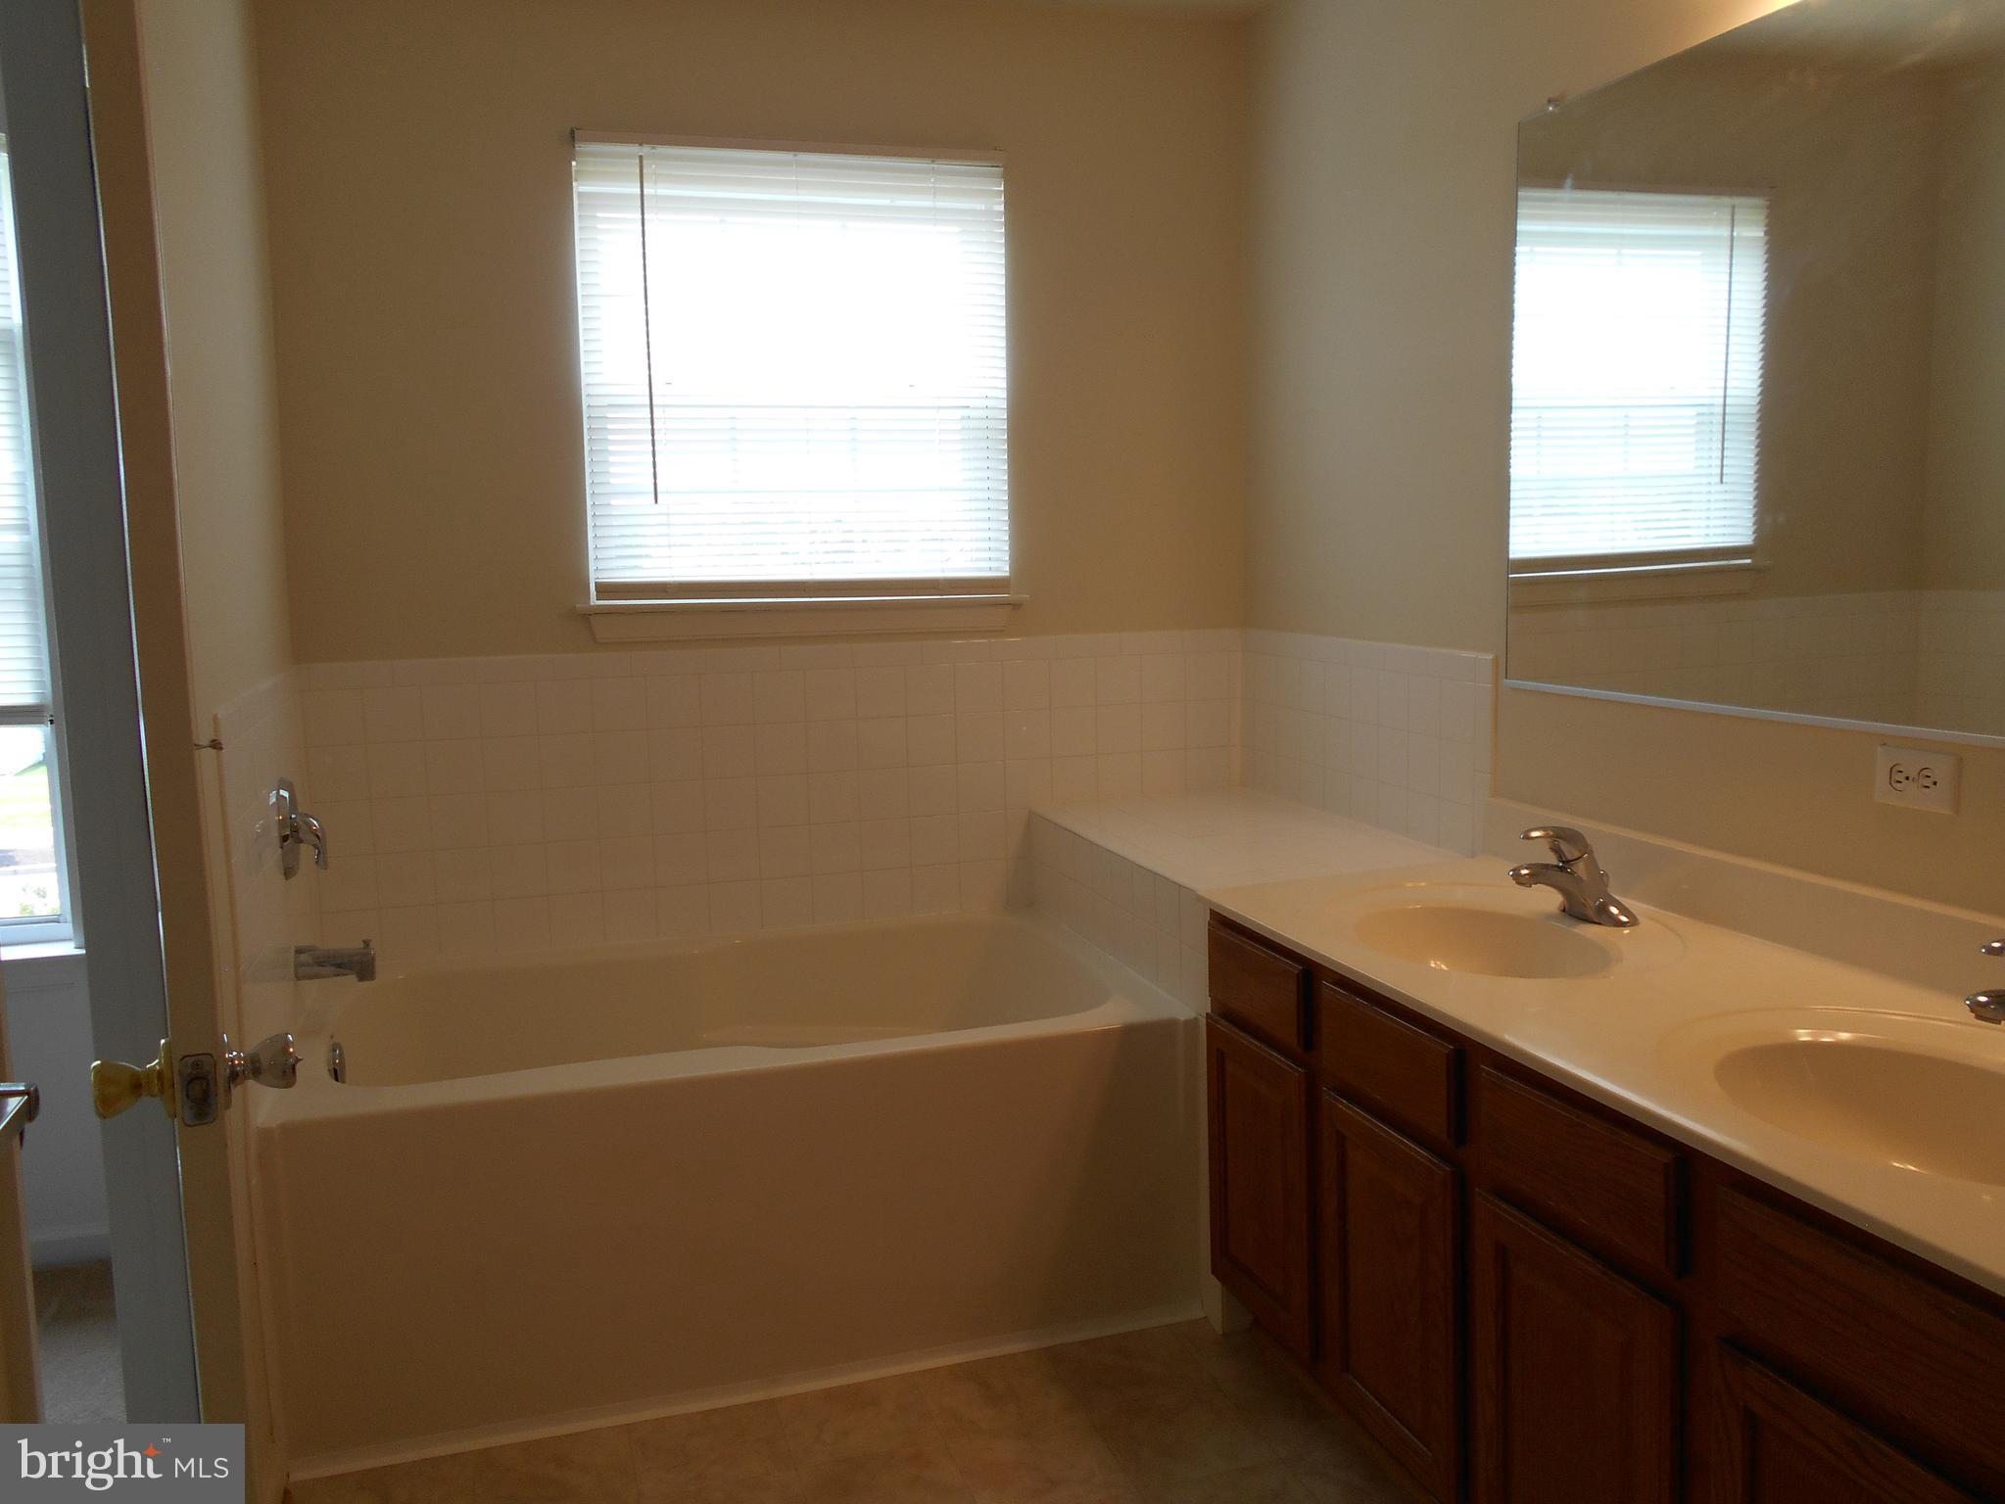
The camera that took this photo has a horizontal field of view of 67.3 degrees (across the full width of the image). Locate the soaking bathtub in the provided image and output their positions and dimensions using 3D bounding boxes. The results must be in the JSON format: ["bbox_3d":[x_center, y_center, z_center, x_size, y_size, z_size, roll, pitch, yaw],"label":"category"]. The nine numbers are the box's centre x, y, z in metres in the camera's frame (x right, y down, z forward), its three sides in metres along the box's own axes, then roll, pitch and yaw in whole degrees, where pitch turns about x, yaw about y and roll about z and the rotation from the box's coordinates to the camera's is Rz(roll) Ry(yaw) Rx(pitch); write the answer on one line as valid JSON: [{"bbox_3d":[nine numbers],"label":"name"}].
[{"bbox_3d":[-0.495,0.712,2.837,1.487,0.540,0.872,-4,8,-16],"label":"soaking bathtub"}]

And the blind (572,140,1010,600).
[{"bbox_3d":[-0.414,-0.782,3.135,0.881,0.907,0.040,-4,8,-16],"label":"blind"}]

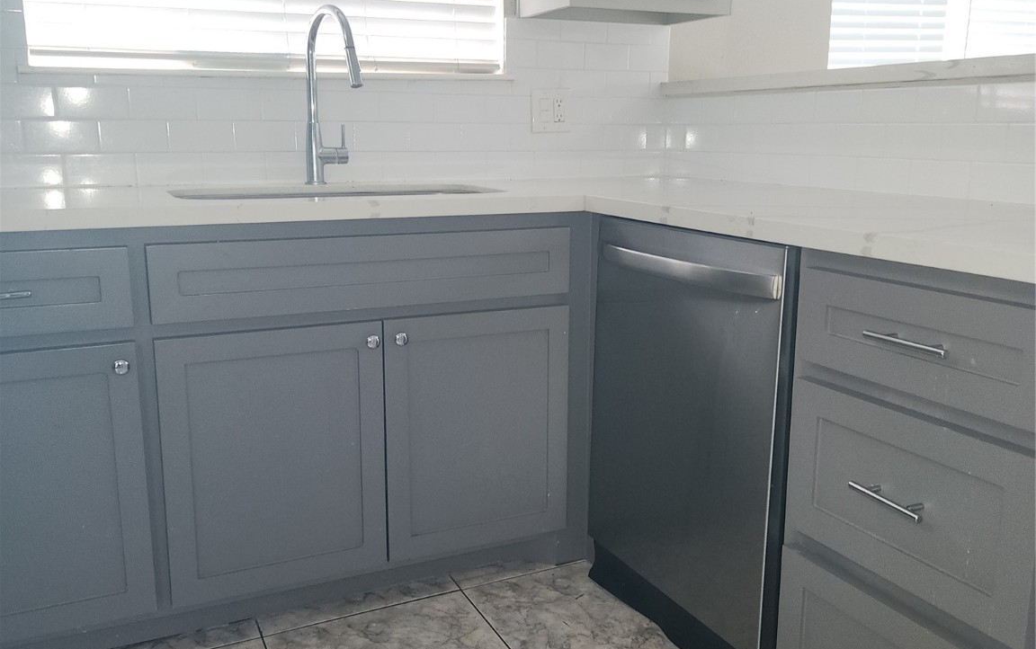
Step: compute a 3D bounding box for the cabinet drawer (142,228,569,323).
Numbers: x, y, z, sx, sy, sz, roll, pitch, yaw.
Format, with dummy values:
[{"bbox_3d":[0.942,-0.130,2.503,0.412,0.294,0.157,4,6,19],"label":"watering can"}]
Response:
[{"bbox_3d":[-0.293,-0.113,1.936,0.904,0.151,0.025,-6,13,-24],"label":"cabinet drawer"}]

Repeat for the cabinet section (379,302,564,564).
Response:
[{"bbox_3d":[-0.193,0.198,2.311,0.448,0.554,0.500,-5,13,-25],"label":"cabinet section"}]

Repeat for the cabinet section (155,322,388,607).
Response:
[{"bbox_3d":[-0.599,0.236,2.119,0.453,0.554,0.500,-5,13,-25],"label":"cabinet section"}]

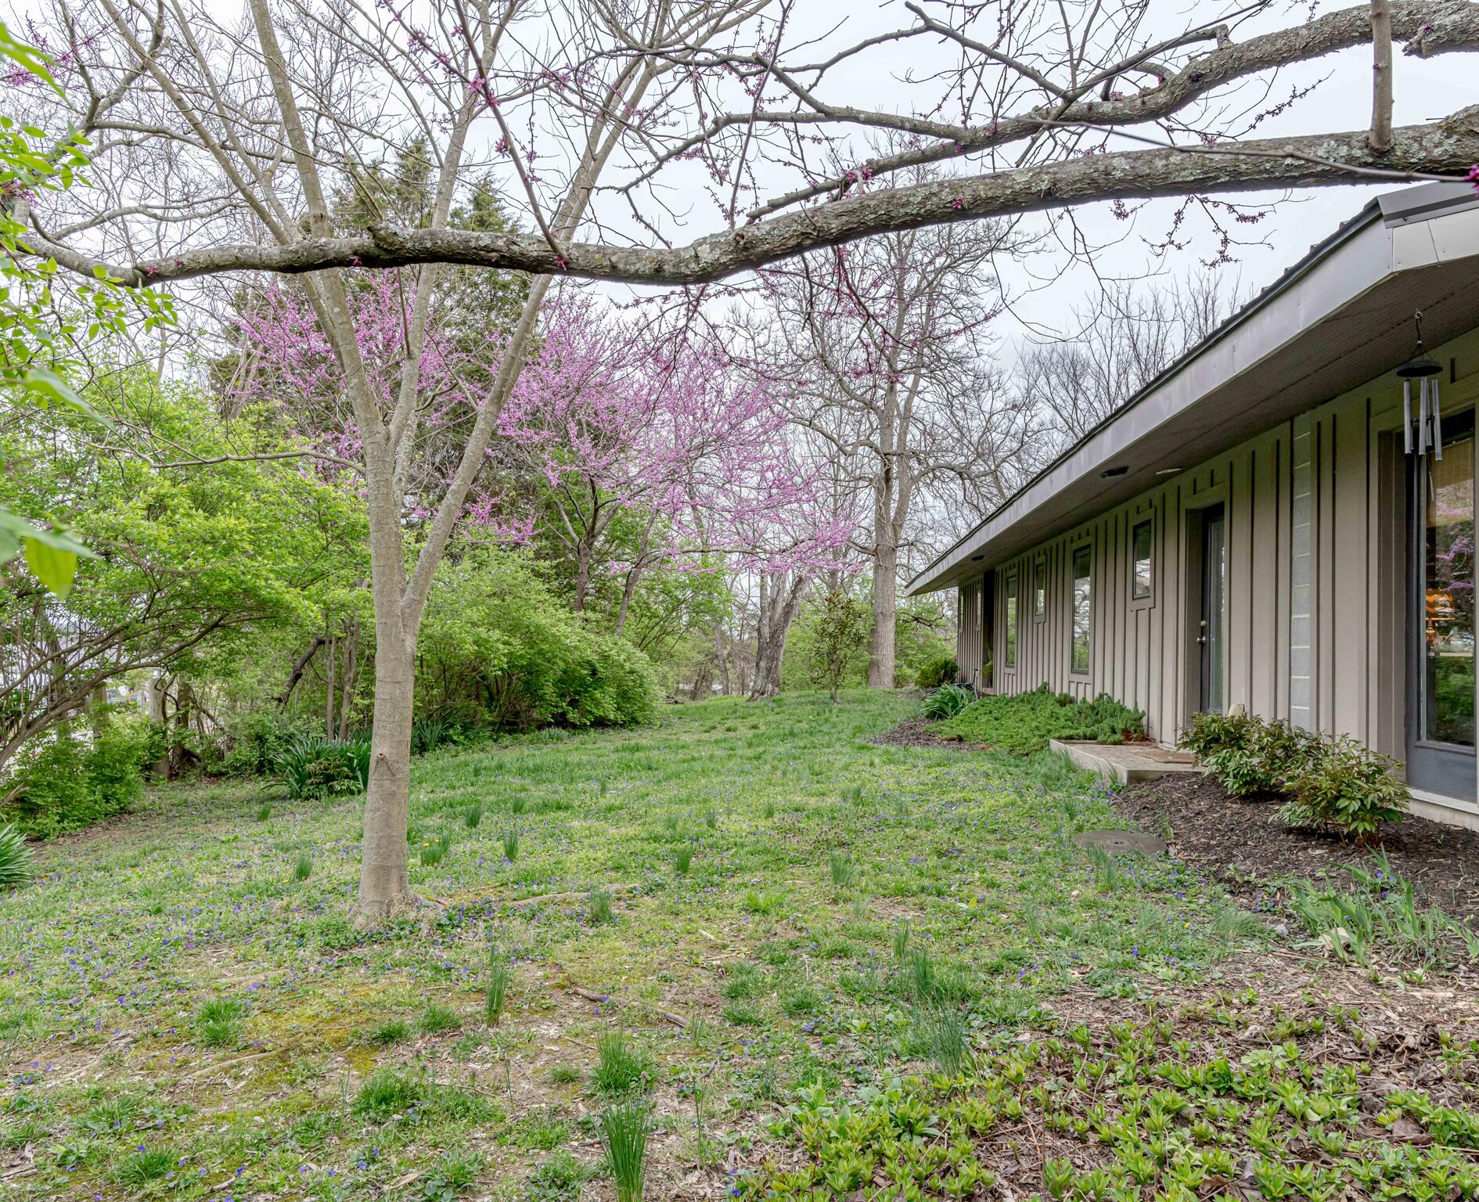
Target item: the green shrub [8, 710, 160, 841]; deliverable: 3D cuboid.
[{"bbox_3d":[-4.950,1.290,7.600,1.100,0.900,1.000,2,-3,0],"label":"green shrub"}]

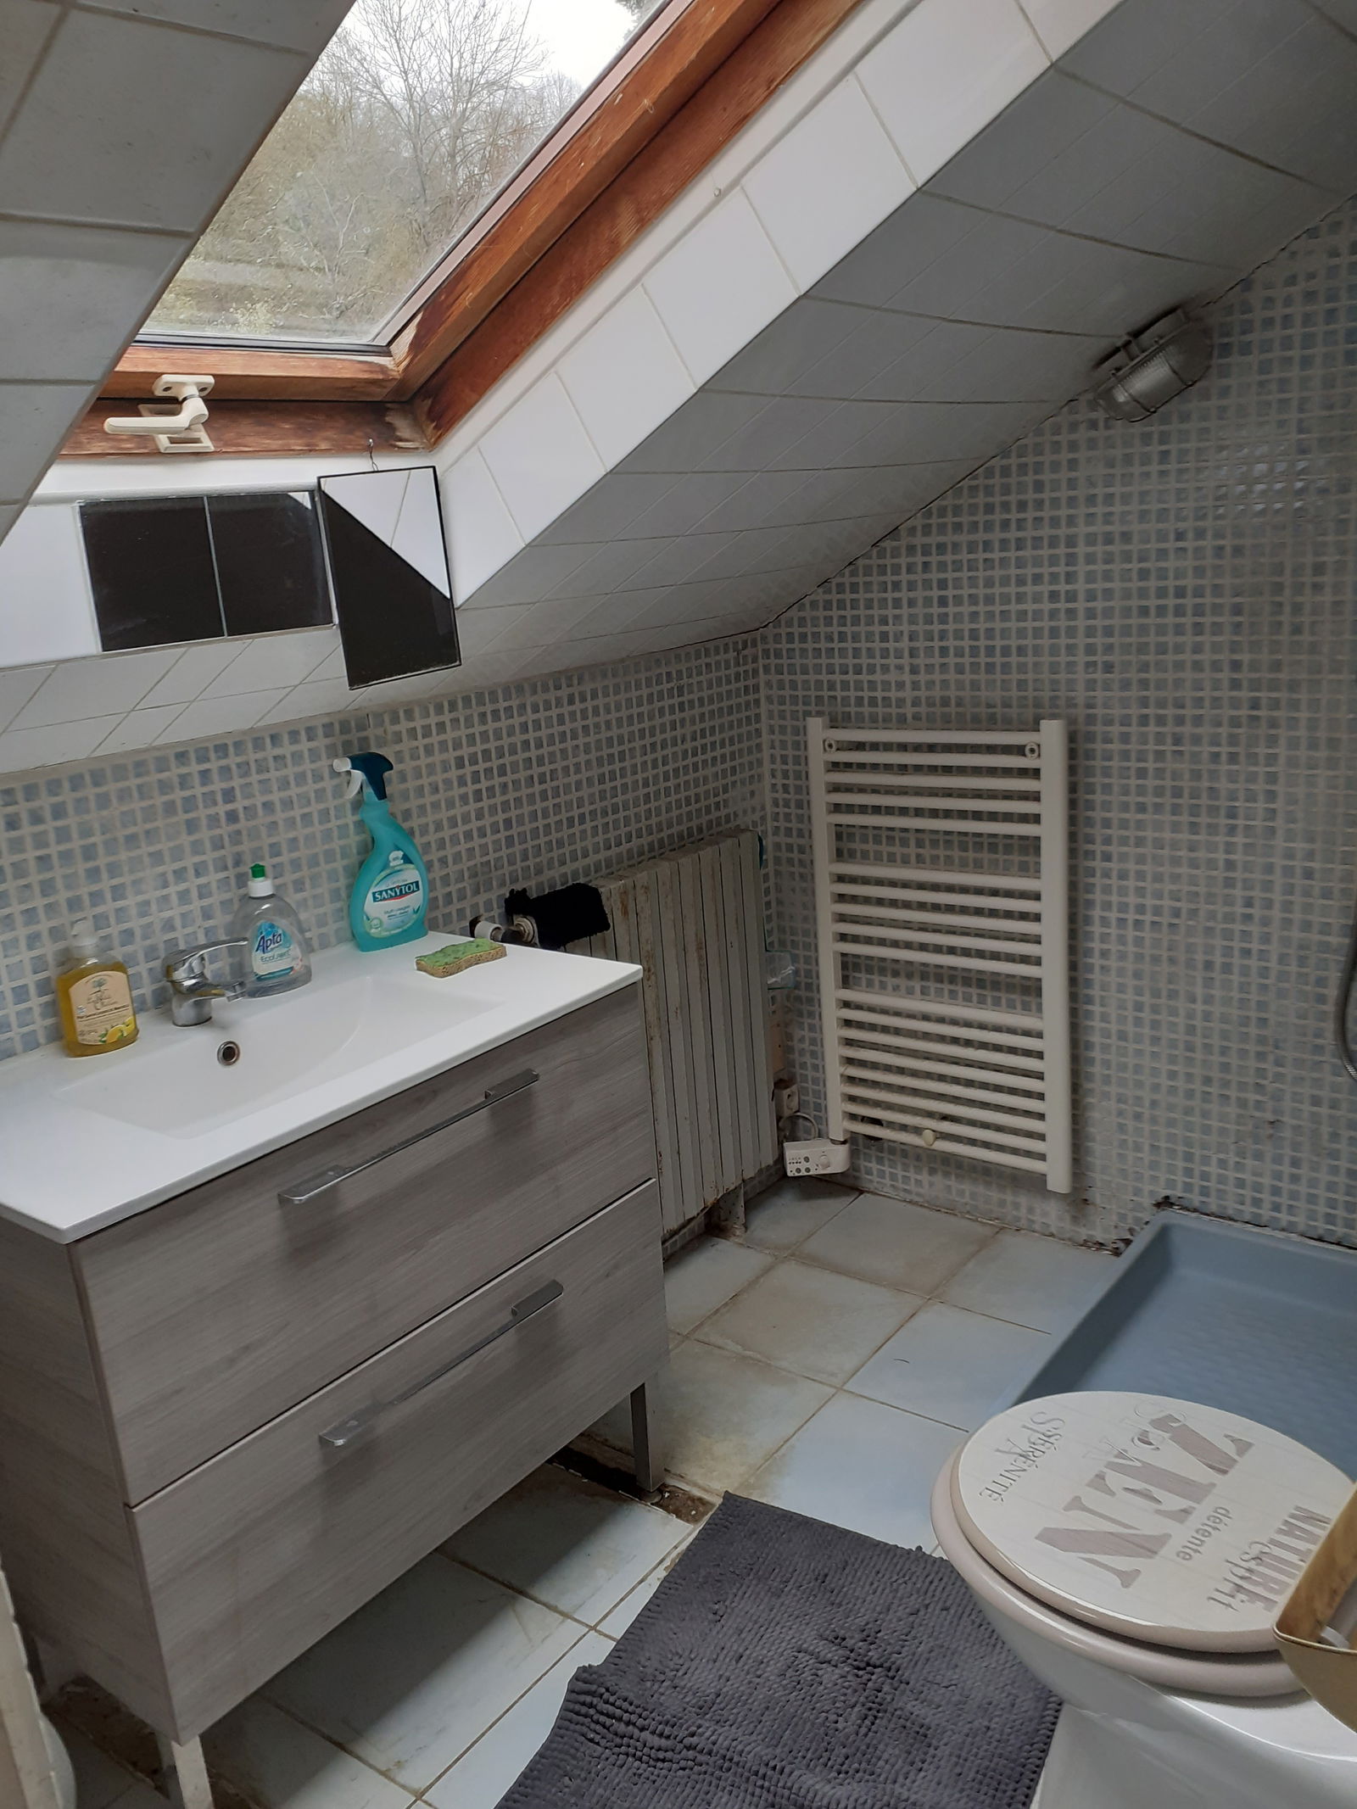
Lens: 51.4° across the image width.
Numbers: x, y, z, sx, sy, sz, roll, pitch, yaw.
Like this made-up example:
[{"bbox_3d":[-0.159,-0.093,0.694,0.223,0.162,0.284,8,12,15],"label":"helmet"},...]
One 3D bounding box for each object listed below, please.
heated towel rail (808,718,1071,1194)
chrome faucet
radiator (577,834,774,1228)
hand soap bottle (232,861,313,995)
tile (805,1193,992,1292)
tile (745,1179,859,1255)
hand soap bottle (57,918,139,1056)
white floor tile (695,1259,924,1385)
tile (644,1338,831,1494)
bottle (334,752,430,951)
[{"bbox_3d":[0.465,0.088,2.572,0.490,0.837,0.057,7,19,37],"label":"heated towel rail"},{"bbox_3d":[-0.562,0.092,1.696,0.156,0.116,0.048,7,19,37],"label":"chrome faucet"},{"bbox_3d":[-0.032,0.282,2.527,0.067,0.716,0.616,7,19,37],"label":"radiator"},{"bbox_3d":[-0.539,0.027,1.835,0.101,0.167,0.054,-15,18,-33],"label":"hand soap bottle"},{"bbox_3d":[0.406,0.647,2.686,0.302,0.010,0.297,7,19,37],"label":"tile"},{"bbox_3d":[0.210,0.624,2.834,0.186,0.010,0.297,7,19,37],"label":"tile"},{"bbox_3d":[-0.685,0.095,1.651,0.075,0.153,0.048,-15,18,-33],"label":"hand soap bottle"},{"bbox_3d":[0.226,0.724,2.454,0.305,0.010,0.305,7,19,37],"label":"white floor tile"},{"bbox_3d":[0.043,0.800,2.223,0.305,0.010,0.297,7,19,37],"label":"tile"},{"bbox_3d":[-0.422,-0.079,1.979,0.107,0.278,0.054,-15,18,-33],"label":"bottle"}]

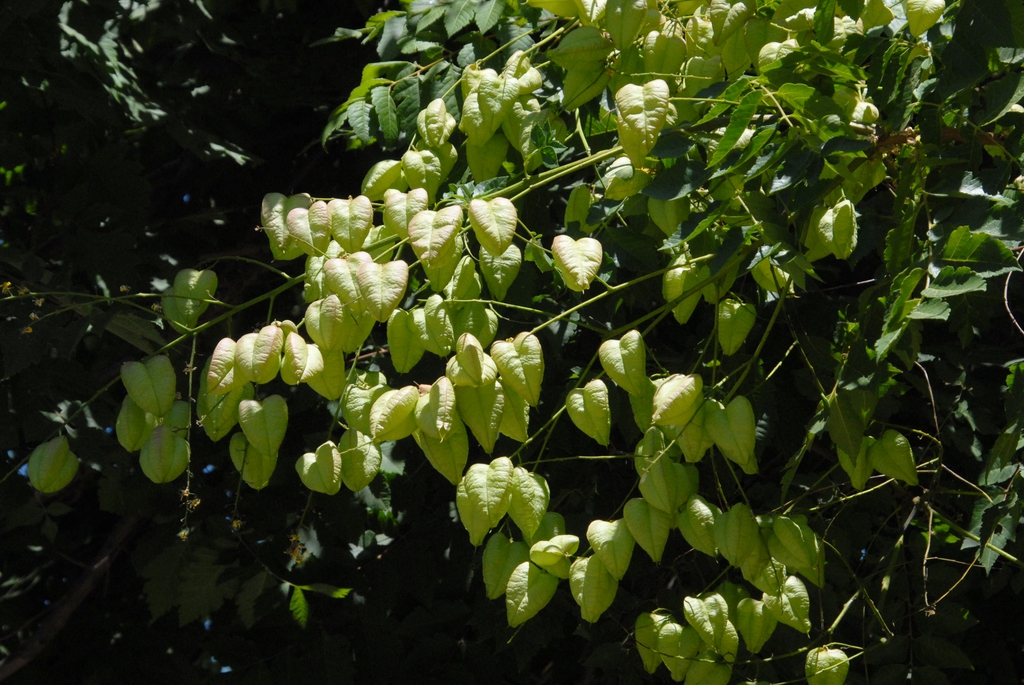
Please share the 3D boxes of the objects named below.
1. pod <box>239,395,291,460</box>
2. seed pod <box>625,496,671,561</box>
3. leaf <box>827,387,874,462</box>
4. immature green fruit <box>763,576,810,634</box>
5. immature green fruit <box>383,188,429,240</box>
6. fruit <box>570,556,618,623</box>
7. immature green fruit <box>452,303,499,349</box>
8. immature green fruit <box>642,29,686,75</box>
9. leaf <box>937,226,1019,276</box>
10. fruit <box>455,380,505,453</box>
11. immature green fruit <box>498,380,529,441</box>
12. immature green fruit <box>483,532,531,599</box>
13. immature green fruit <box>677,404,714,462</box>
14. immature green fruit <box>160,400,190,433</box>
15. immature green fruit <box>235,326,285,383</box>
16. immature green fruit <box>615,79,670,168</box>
[{"bbox_3d":[-0.171,0.059,2.500,0.033,0.046,0.031,-10,-7,0],"label":"pod"},{"bbox_3d":[0.099,0.135,2.610,0.033,0.048,0.032,-14,-2,0],"label":"seed pod"},{"bbox_3d":[0.238,0.058,2.570,0.026,0.051,0.011,-16,-5,0],"label":"leaf"},{"bbox_3d":[0.190,0.180,2.480,0.030,0.041,0.029,-24,-7,0],"label":"immature green fruit"},{"bbox_3d":[-0.076,-0.091,2.580,0.033,0.039,0.031,-6,-5,0],"label":"immature green fruit"},{"bbox_3d":[0.059,0.177,2.600,0.034,0.049,0.032,2,-5,0],"label":"fruit"},{"bbox_3d":[-0.026,-0.008,2.530,0.032,0.041,0.032,3,-7,0],"label":"immature green fruit"},{"bbox_3d":[0.110,-0.205,2.600,0.032,0.042,0.030,0,-5,0],"label":"immature green fruit"},{"bbox_3d":[0.339,-0.066,2.620,0.061,0.032,0.017,6,-5,0],"label":"leaf"},{"bbox_3d":[-0.023,0.052,2.590,0.034,0.052,0.033,-10,-3,0],"label":"fruit"},{"bbox_3d":[-0.003,0.048,2.620,0.033,0.049,0.032,-18,-3,0],"label":"immature green fruit"},{"bbox_3d":[-0.005,0.155,2.520,0.033,0.046,0.031,4,-7,0],"label":"immature green fruit"},{"bbox_3d":[0.131,0.064,2.580,0.029,0.045,0.029,0,-5,0],"label":"immature green fruit"},{"bbox_3d":[-0.241,0.060,2.540,0.031,0.039,0.029,3,-7,0],"label":"immature green fruit"},{"bbox_3d":[-0.181,0.009,2.590,0.035,0.044,0.033,5,-17,0],"label":"immature green fruit"},{"bbox_3d":[0.092,-0.154,2.540,0.038,0.061,0.035,3,-5,0],"label":"immature green fruit"}]

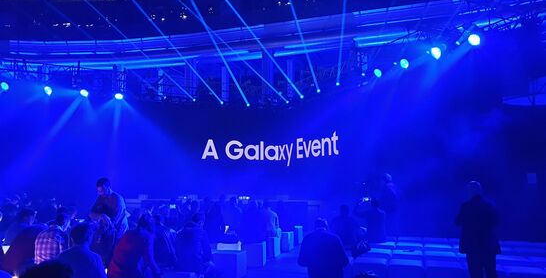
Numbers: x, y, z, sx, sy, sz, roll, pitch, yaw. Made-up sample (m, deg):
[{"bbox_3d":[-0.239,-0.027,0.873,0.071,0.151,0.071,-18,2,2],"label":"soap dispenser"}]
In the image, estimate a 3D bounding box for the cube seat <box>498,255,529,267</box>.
[{"bbox_3d":[3.822,2.155,6.615,0.460,0.450,0.440,-3,-6,20],"label":"cube seat"}]

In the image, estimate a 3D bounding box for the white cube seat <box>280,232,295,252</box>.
[{"bbox_3d":[0.230,2.420,9.811,0.450,0.450,0.450,-3,-5,19],"label":"white cube seat"}]

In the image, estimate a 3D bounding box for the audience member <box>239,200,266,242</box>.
[{"bbox_3d":[-0.386,1.924,8.478,0.540,1.287,0.680,-2,-5,18],"label":"audience member"}]

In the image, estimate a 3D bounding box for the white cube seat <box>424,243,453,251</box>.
[{"bbox_3d":[3.154,2.278,7.827,0.460,0.450,0.440,-3,-6,20],"label":"white cube seat"}]

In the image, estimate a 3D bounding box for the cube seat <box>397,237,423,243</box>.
[{"bbox_3d":[2.932,2.365,8.727,0.460,0.450,0.440,-3,-6,20],"label":"cube seat"}]

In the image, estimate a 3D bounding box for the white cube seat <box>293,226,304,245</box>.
[{"bbox_3d":[0.504,2.482,10.599,0.450,0.450,0.450,-3,-5,19],"label":"white cube seat"}]

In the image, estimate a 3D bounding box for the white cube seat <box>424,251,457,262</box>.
[{"bbox_3d":[2.850,2.198,7.003,0.455,0.455,0.455,-2,-5,19],"label":"white cube seat"}]

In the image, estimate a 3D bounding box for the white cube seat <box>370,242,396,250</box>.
[{"bbox_3d":[2.106,2.255,7.870,0.450,0.460,0.440,-3,-7,19],"label":"white cube seat"}]

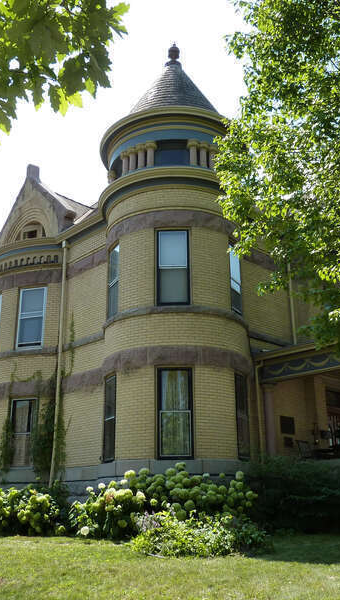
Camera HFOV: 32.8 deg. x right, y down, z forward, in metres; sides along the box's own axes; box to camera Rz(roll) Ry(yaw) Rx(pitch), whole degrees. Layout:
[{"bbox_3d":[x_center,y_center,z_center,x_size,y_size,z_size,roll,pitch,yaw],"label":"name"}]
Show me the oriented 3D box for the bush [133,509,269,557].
[{"bbox_3d":[0.515,4.109,10.205,2.350,0.720,1.500,-1,-19,2],"label":"bush"}]

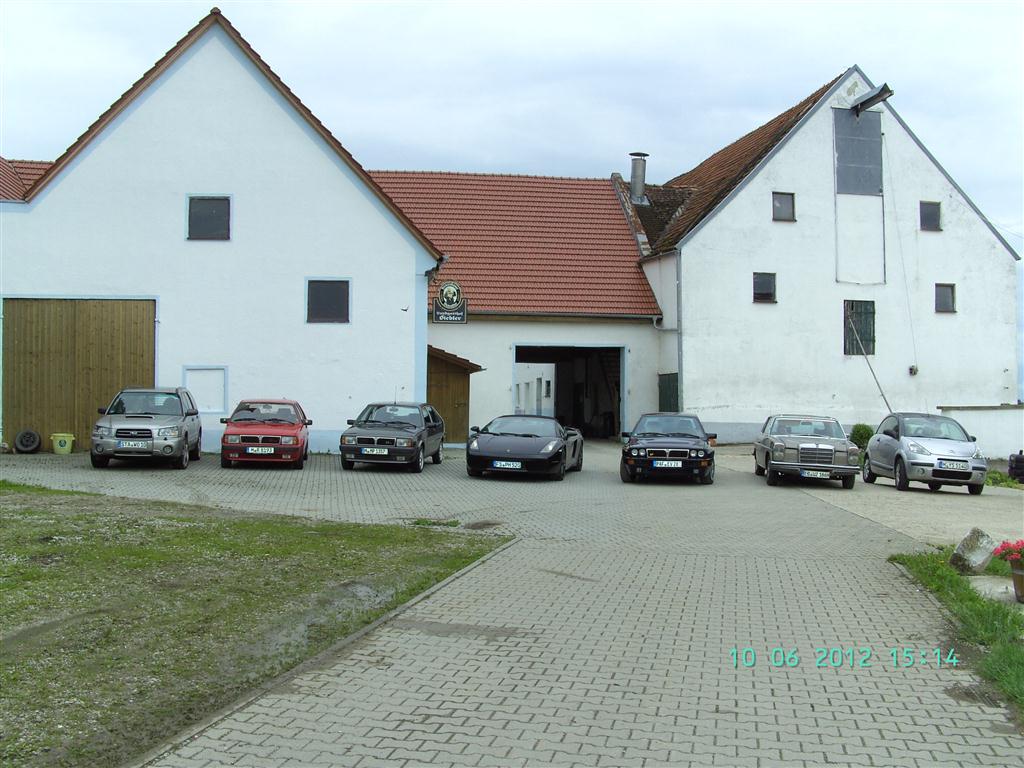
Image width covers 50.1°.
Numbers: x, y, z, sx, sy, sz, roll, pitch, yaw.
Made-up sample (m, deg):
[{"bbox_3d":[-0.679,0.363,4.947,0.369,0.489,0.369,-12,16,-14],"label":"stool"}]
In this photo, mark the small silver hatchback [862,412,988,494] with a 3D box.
[{"bbox_3d":[8.363,1.343,22.215,1.700,1.560,3.930,2,-1,4],"label":"small silver hatchback"}]

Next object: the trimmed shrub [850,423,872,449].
[{"bbox_3d":[10.178,1.554,31.800,0.700,0.800,0.700,0,-1,-9],"label":"trimmed shrub"}]

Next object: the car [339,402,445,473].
[{"bbox_3d":[-2.406,1.027,22.622,1.620,1.370,3.890,1,-1,5],"label":"car"}]

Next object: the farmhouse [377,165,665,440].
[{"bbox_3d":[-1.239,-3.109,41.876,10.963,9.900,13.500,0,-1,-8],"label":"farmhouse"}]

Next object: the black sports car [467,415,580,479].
[{"bbox_3d":[0.319,1.222,22.232,1.900,1.184,4.300,1,-1,11],"label":"black sports car"}]

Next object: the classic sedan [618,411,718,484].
[{"bbox_3d":[3.139,1.234,22.013,1.770,1.365,3.900,0,-1,8],"label":"classic sedan"}]

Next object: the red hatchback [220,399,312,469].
[{"bbox_3d":[-5.106,0.994,22.918,1.620,1.370,3.890,1,-1,-8],"label":"red hatchback"}]

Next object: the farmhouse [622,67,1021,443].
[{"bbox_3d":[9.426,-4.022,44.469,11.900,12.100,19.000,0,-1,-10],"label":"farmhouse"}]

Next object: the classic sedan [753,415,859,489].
[{"bbox_3d":[6.074,1.337,22.930,1.790,1.400,4.680,1,-1,8],"label":"classic sedan"}]

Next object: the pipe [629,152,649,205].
[{"bbox_3d":[4.831,-7.848,41.800,0.760,1.980,0.760,0,-1,-8],"label":"pipe"}]

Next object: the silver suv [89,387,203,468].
[{"bbox_3d":[-7.304,0.835,22.180,1.735,1.560,4.450,1,-1,-11],"label":"silver suv"}]

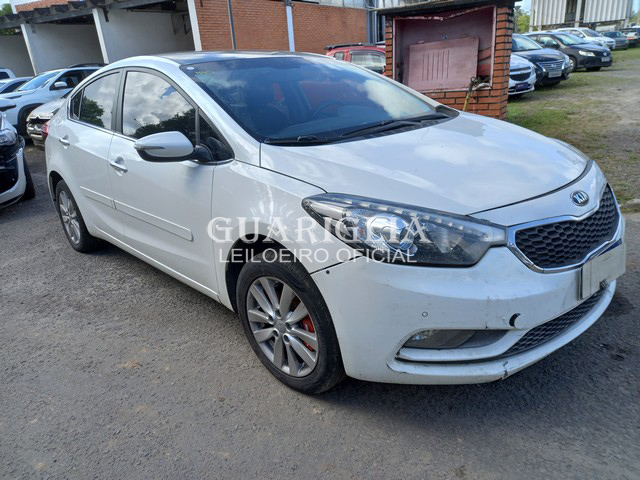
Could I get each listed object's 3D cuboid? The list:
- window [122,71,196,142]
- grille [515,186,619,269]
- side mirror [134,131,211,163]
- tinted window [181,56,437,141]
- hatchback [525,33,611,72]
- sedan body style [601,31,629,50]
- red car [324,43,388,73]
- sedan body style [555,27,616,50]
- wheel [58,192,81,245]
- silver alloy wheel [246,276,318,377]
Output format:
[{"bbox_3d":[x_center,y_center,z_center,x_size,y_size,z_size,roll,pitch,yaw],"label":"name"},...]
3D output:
[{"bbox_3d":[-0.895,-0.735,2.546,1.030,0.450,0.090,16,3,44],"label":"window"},{"bbox_3d":[1.004,-0.041,1.785,0.880,0.220,0.160,-19,25,-40],"label":"grille"},{"bbox_3d":[-0.610,-0.383,1.896,0.250,0.150,0.170,-23,27,-39],"label":"side mirror"},{"bbox_3d":[-0.030,-0.818,2.504,1.280,0.130,1.060,-23,51,-39],"label":"tinted window"},{"bbox_3d":[9.858,-7.769,19.146,1.700,1.470,4.250,-11,23,-23],"label":"hatchback"},{"bbox_3d":[23.195,-15.904,37.031,1.760,1.470,4.450,-9,21,-9],"label":"sedan body style"},{"bbox_3d":[1.188,-3.507,10.242,4.350,1.560,1.710,5,23,24],"label":"red car"},{"bbox_3d":[15.662,-11.986,27.935,1.720,1.470,4.300,-13,23,-26],"label":"sedan body style"},{"bbox_3d":[-1.975,-0.206,3.767,0.170,0.430,0.430,-23,27,-39],"label":"wheel"},{"bbox_3d":[-0.109,0.339,1.936,0.445,0.445,0.180,15,25,42],"label":"silver alloy wheel"}]

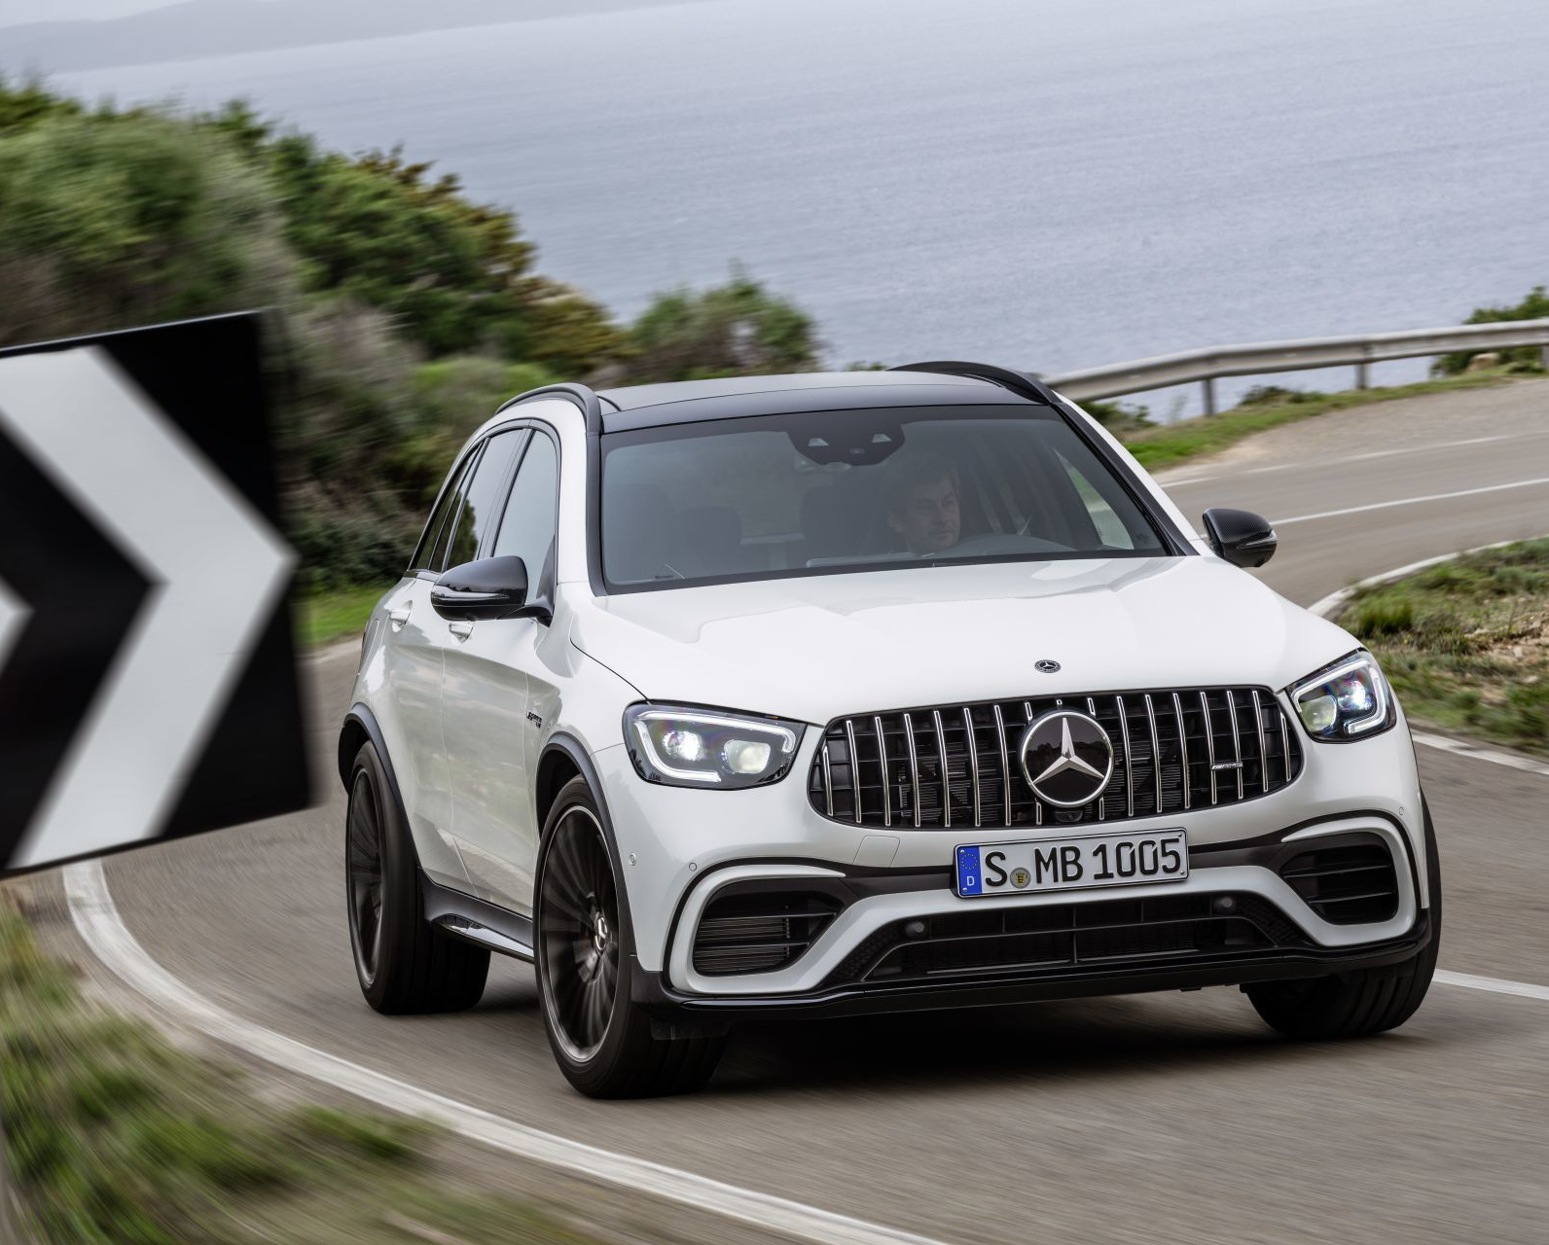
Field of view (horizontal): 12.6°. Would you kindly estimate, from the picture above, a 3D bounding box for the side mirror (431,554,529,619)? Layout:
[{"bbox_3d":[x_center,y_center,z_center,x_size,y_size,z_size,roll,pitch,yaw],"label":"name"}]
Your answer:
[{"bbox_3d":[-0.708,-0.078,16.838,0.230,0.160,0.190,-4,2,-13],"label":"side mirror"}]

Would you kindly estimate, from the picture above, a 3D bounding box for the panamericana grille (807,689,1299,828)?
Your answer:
[{"bbox_3d":[0.629,0.303,15.402,1.130,0.295,0.130,-4,2,-13],"label":"panamericana grille"}]

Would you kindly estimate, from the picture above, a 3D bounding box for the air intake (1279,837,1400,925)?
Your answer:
[{"bbox_3d":[1.272,0.587,15.646,0.320,0.195,0.190,-4,2,-13],"label":"air intake"}]

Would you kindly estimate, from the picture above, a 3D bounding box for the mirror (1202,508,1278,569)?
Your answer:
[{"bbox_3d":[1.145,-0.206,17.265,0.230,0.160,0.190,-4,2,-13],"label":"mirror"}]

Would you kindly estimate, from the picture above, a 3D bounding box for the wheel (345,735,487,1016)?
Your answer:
[{"bbox_3d":[-0.974,0.682,18.831,0.295,0.740,0.740,-4,2,-13],"label":"wheel"}]

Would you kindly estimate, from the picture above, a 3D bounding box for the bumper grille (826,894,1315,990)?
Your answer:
[{"bbox_3d":[0.646,0.695,15.446,1.130,0.150,0.140,-4,2,-13],"label":"bumper grille"}]

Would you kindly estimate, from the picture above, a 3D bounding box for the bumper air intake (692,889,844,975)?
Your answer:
[{"bbox_3d":[-0.012,0.675,15.350,0.320,0.195,0.190,-4,2,-13],"label":"bumper air intake"}]

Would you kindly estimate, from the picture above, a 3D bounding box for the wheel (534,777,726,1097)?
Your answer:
[{"bbox_3d":[-0.326,0.714,16.032,0.270,0.740,0.740,-4,2,-20],"label":"wheel"}]

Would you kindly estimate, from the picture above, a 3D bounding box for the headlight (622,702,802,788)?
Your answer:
[{"bbox_3d":[-0.139,0.271,15.506,0.340,0.190,0.420,-4,2,-13],"label":"headlight"}]

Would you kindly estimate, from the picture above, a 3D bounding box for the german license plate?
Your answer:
[{"bbox_3d":[0.655,0.528,15.358,0.525,0.115,0.020,-4,2,-13],"label":"german license plate"}]

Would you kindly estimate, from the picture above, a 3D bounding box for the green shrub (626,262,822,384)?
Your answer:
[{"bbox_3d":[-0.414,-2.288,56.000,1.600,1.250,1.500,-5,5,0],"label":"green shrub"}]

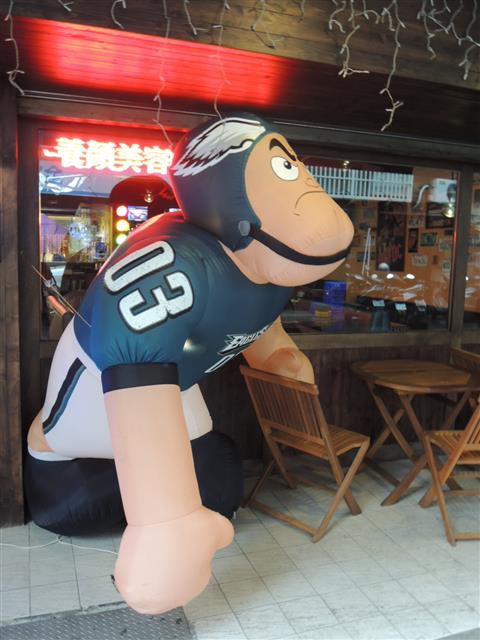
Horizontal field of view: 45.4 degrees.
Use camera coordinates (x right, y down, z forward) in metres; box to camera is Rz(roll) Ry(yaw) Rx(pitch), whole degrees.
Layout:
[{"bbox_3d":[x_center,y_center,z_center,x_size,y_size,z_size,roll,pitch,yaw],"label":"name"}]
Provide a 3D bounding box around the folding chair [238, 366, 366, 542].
[{"bbox_3d":[0.368,0.697,3.287,0.515,0.860,0.540,9,10,44],"label":"folding chair"}]

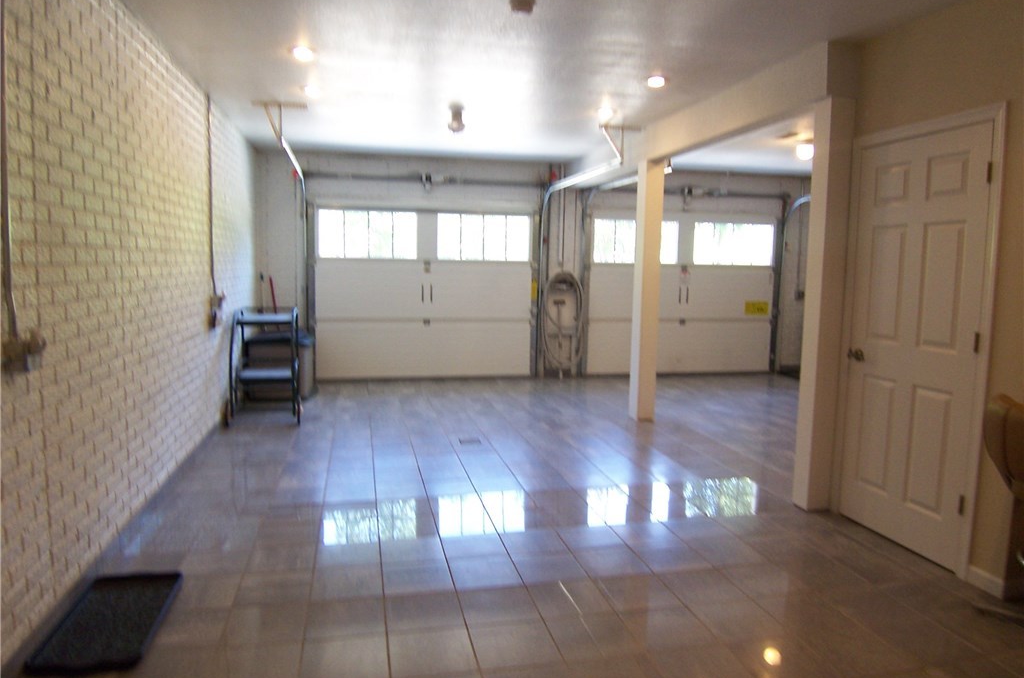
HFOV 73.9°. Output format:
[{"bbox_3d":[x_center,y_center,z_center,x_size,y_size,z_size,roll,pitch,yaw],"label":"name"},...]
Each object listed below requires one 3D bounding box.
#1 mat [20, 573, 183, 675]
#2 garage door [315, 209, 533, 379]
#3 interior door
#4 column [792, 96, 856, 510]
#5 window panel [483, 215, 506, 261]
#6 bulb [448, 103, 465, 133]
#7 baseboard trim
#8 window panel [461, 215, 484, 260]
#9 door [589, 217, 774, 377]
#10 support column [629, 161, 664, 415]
[{"bbox_3d":[-1.533,1.067,2.626,0.352,0.028,0.690,0,6,-13],"label":"mat"},{"bbox_3d":[-1.068,-0.564,8.557,2.778,2.127,0.080,0,6,-13],"label":"garage door"},{"bbox_3d":[1.980,0.023,3.410,0.045,2.026,0.783,0,6,-13],"label":"interior door"},{"bbox_3d":[1.785,-0.167,3.901,0.145,2.336,0.143,0,6,-13],"label":"column"},{"bbox_3d":[-0.229,-1.279,8.664,0.293,0.580,0.040,0,6,-13],"label":"window panel"},{"bbox_3d":[-0.474,-1.846,5.800,0.125,0.165,0.125,0,6,-13],"label":"bulb"},{"bbox_3d":[2.069,1.066,2.977,0.018,0.072,0.197,0,6,-13],"label":"baseboard trim"},{"bbox_3d":[-0.509,-1.281,8.601,0.285,0.580,0.040,0,6,-13],"label":"window panel"},{"bbox_3d":[2.347,-0.592,9.316,2.751,2.141,0.080,0,6,-13],"label":"door"},{"bbox_3d":[1.239,-0.426,6.271,0.150,2.371,0.158,0,6,-13],"label":"support column"}]

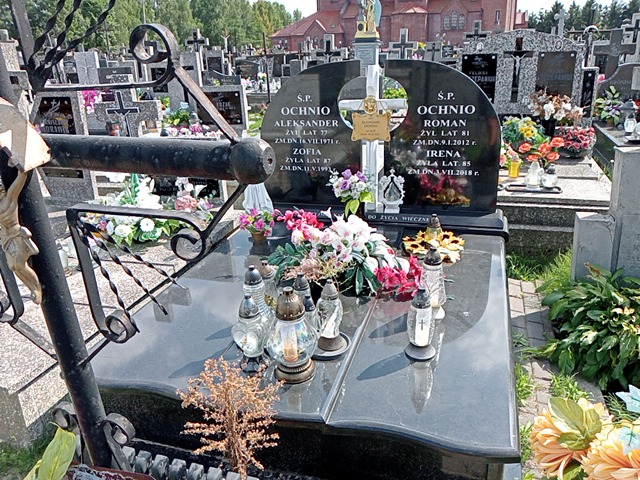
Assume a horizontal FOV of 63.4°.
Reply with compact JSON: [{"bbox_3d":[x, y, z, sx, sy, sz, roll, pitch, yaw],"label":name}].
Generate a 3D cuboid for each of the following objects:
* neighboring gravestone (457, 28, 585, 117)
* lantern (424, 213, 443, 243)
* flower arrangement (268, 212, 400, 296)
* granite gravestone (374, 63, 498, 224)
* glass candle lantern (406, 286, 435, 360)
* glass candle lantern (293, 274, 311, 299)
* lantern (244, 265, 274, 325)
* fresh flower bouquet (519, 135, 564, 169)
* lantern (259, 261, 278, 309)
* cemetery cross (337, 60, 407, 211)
[{"bbox_3d":[2.158,-1.810,5.625,1.274,0.868,0.150,4,22,17],"label":"neighboring gravestone"},{"bbox_3d":[0.653,-0.057,2.963,0.098,0.197,0.098,4,22,17],"label":"lantern"},{"bbox_3d":[0.079,0.064,2.504,0.627,0.372,0.450,4,23,17],"label":"flower arrangement"},{"bbox_3d":[0.707,-0.582,2.971,0.666,0.886,0.083,4,23,17],"label":"granite gravestone"},{"bbox_3d":[0.389,0.310,1.984,0.121,0.272,0.121,4,23,17],"label":"glass candle lantern"},{"bbox_3d":[-0.080,0.263,2.152,0.095,0.270,0.095,4,22,17],"label":"glass candle lantern"},{"bbox_3d":[-0.241,0.273,2.053,0.127,0.348,0.127,4,23,17],"label":"lantern"},{"bbox_3d":[2.011,-0.797,4.701,0.370,0.314,0.300,4,22,17],"label":"fresh flower bouquet"},{"bbox_3d":[-0.226,0.227,2.256,0.103,0.281,0.103,4,23,17],"label":"lantern"},{"bbox_3d":[0.312,-0.579,3.036,0.382,0.847,0.088,4,23,17],"label":"cemetery cross"}]

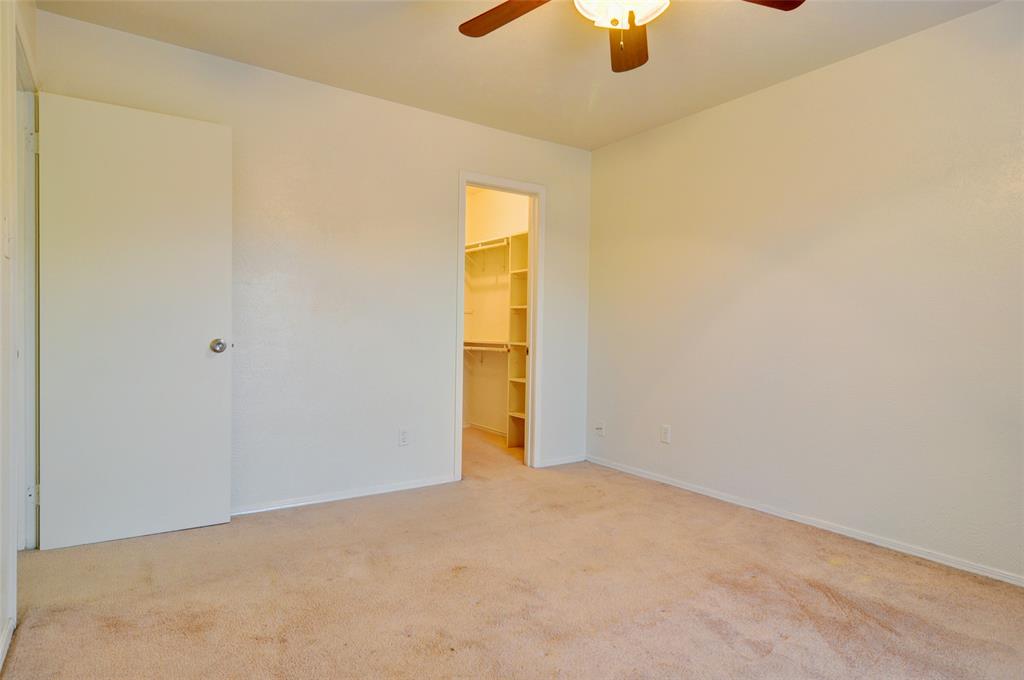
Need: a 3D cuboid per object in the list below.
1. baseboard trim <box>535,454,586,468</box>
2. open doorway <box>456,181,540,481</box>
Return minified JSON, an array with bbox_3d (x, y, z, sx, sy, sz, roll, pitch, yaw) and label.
[{"bbox_3d":[0.404,0.932,4.149,0.460,0.052,0.016,0,1,-33],"label":"baseboard trim"},{"bbox_3d":[-0.095,-0.079,3.865,0.710,2.070,0.140,0,1,-33],"label":"open doorway"}]

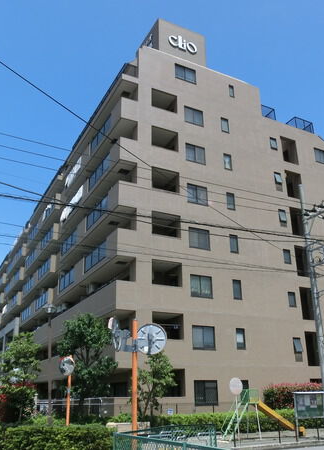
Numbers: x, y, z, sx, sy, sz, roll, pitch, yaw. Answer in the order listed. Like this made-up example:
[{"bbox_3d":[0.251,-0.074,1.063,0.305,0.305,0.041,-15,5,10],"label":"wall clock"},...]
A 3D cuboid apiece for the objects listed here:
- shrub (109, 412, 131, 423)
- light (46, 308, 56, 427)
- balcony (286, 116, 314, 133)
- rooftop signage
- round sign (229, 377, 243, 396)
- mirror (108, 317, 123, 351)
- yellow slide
[{"bbox_3d":[-1.838,8.445,18.714,1.000,0.660,0.850,10,-24,-25],"label":"shrub"},{"bbox_3d":[-4.850,6.159,18.888,0.480,5.360,0.480,10,-24,-25],"label":"light"},{"bbox_3d":[10.860,-7.624,34.715,1.740,1.040,1.650,10,-24,-25],"label":"balcony"},{"bbox_3d":[1.494,-12.840,30.897,2.250,1.250,0.200,10,-24,-25],"label":"rooftop signage"},{"bbox_3d":[2.671,5.819,15.640,0.600,0.600,0.050,9,-23,-23],"label":"round sign"},{"bbox_3d":[-0.945,2.216,8.810,0.210,0.660,0.620,-10,-23,5],"label":"mirror"},{"bbox_3d":[4.704,7.605,17.009,2.153,1.320,0.600,10,-24,-25],"label":"yellow slide"}]

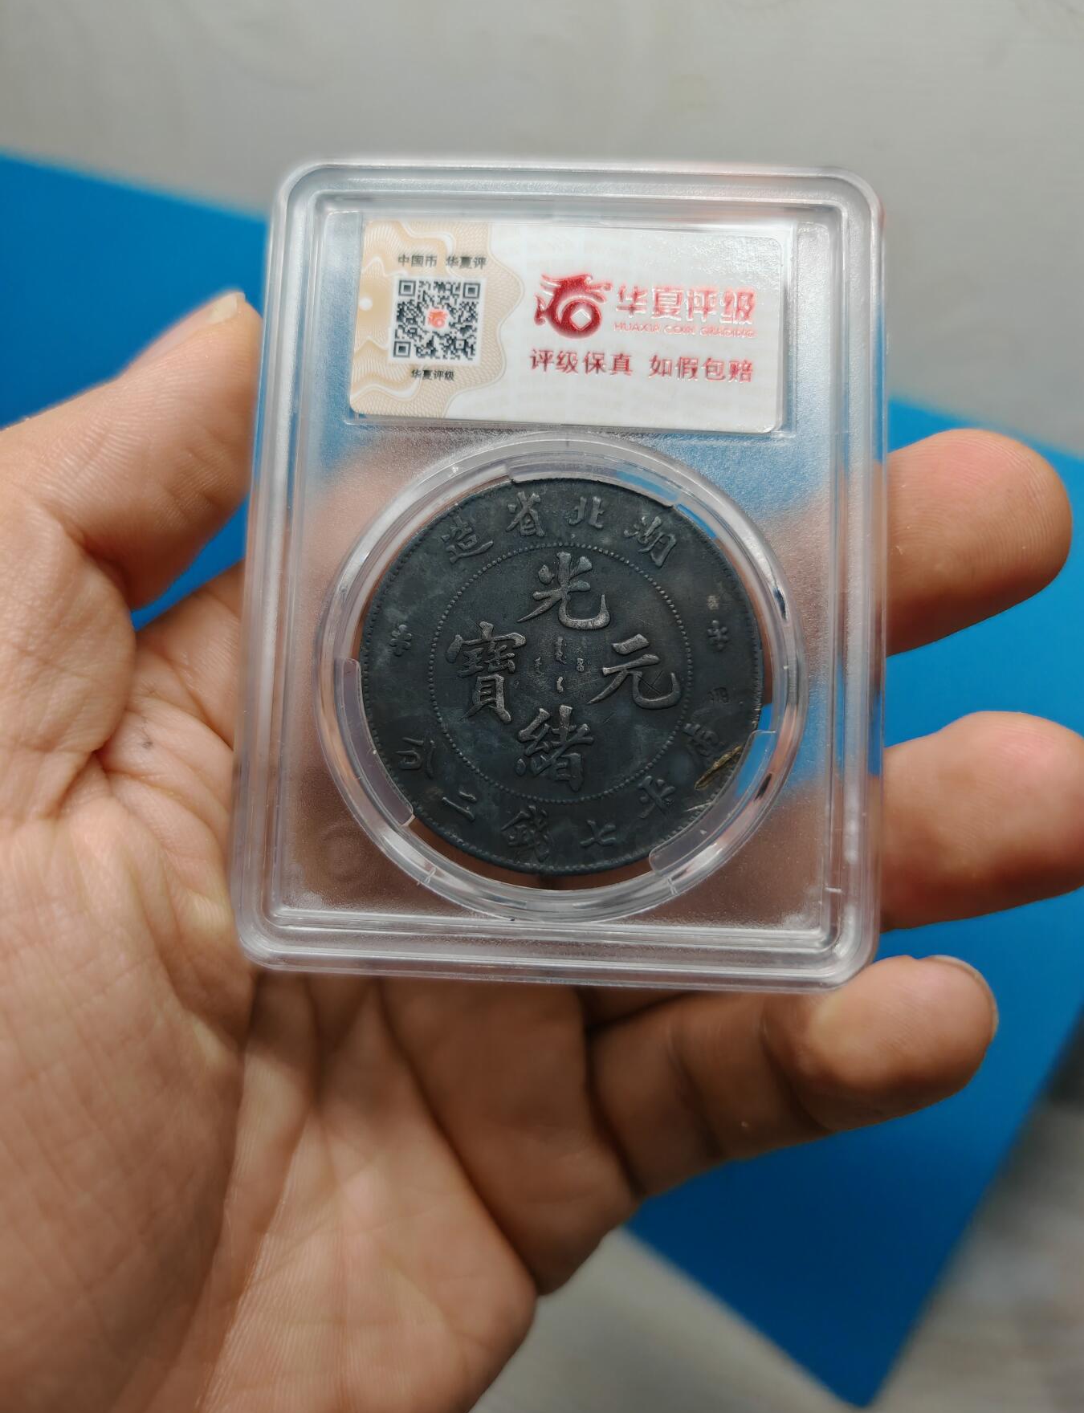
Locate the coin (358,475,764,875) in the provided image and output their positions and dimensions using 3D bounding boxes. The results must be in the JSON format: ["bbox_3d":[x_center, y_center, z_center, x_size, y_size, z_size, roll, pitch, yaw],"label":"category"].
[{"bbox_3d":[0.002,-0.003,0.111,0.039,0.003,0.039,4,83,1],"label":"coin"}]

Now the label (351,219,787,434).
[{"bbox_3d":[0.003,-0.038,0.114,0.043,0.001,0.021,2,83,1],"label":"label"}]

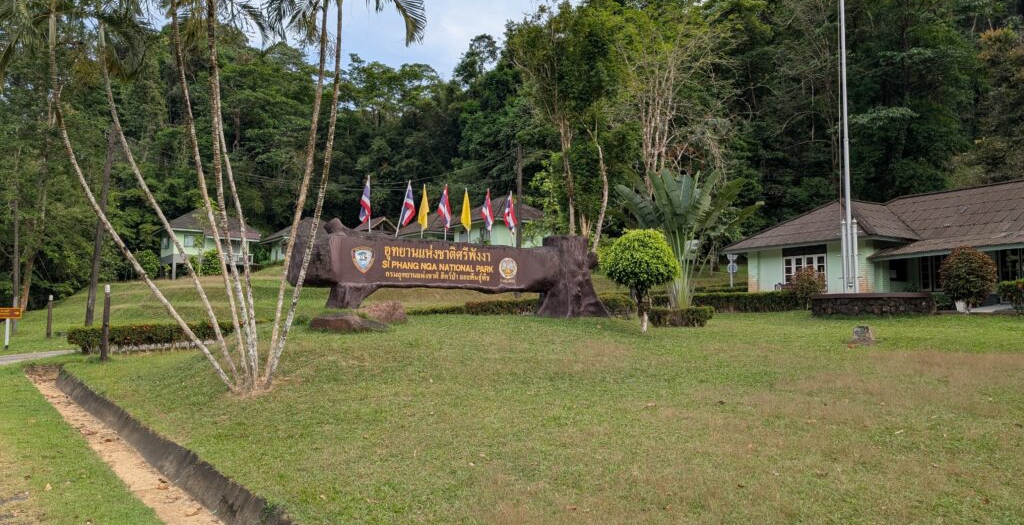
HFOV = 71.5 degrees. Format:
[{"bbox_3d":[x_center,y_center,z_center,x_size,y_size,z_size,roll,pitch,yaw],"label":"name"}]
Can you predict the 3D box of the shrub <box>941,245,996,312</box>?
[{"bbox_3d":[15.055,0.545,23.500,1.850,2.150,1.850,0,-4,0],"label":"shrub"}]

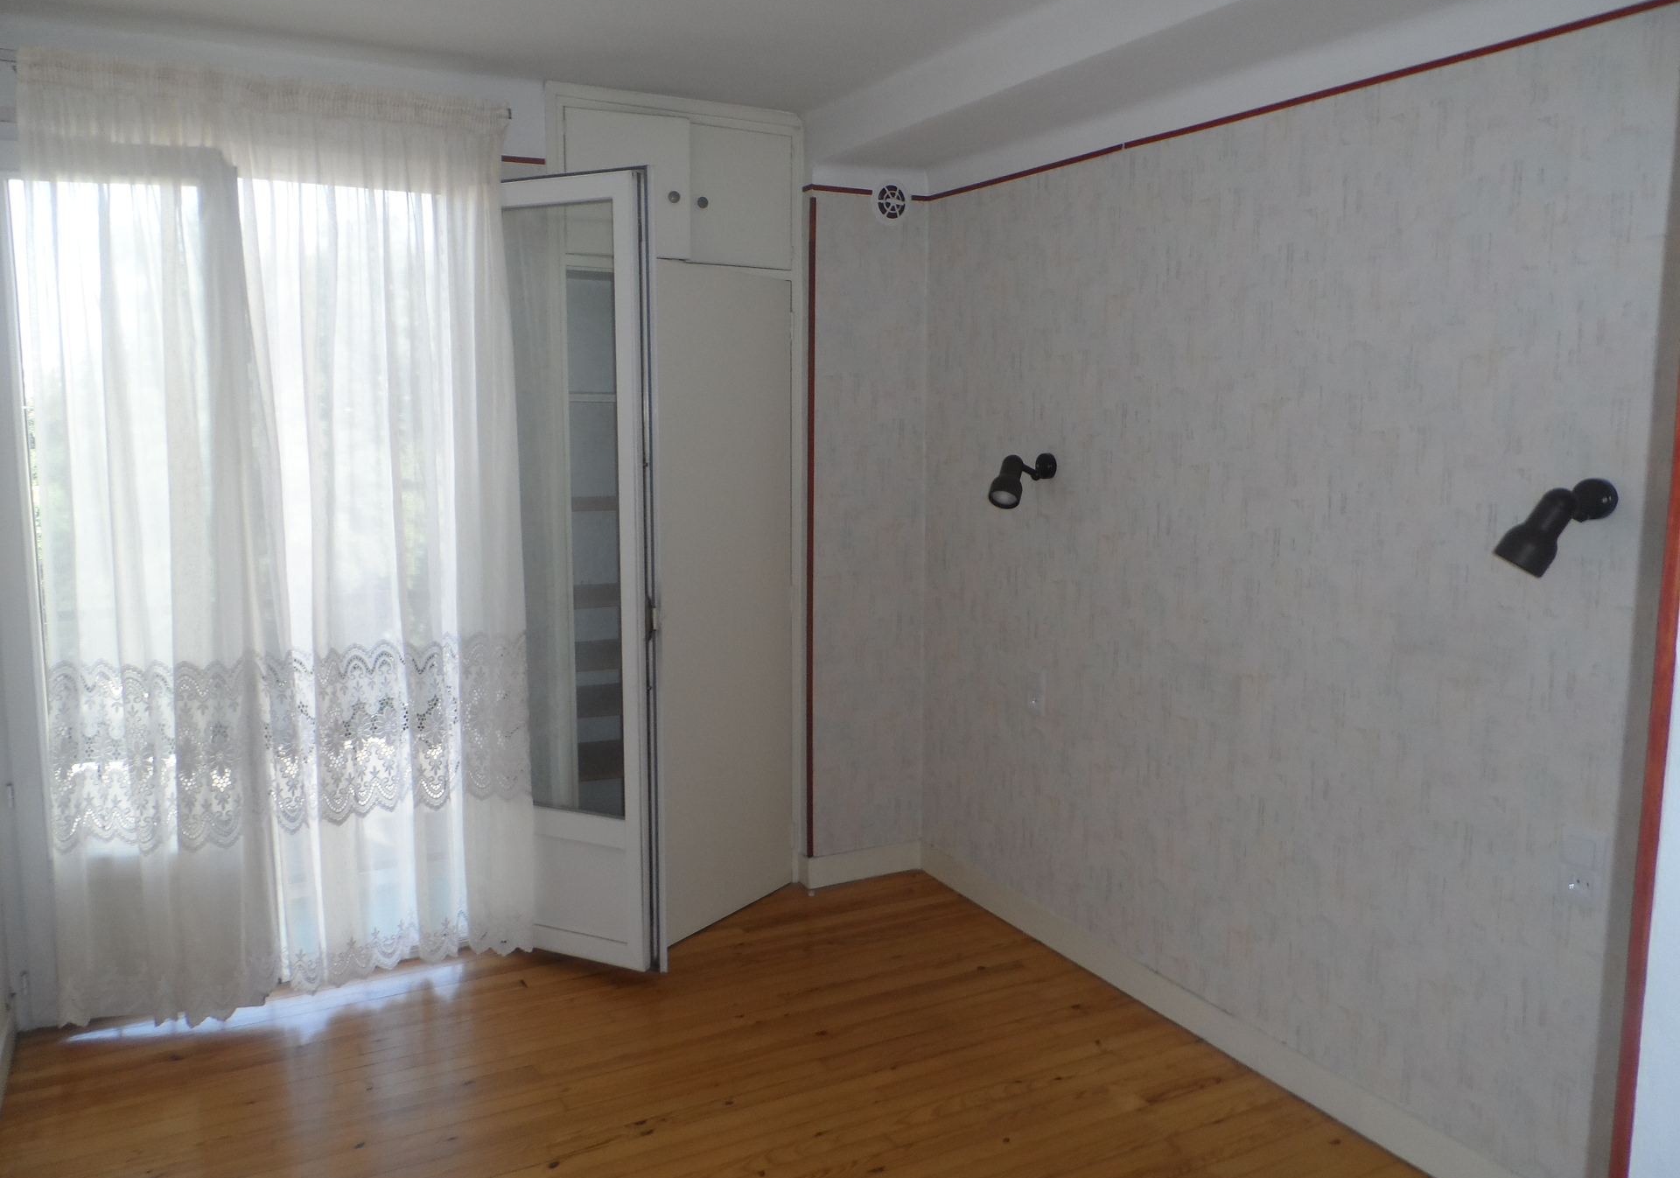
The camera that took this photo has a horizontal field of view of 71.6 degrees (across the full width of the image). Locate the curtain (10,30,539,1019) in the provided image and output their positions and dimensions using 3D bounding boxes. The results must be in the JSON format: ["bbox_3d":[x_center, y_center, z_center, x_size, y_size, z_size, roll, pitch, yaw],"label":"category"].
[{"bbox_3d":[-1.399,-0.080,3.003,1.131,2.328,0.110,-3,9,-24],"label":"curtain"}]

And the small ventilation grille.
[{"bbox_3d":[0.163,-1.208,3.661,0.132,0.135,0.025,-4,9,-29],"label":"small ventilation grille"}]

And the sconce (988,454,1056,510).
[{"bbox_3d":[0.518,-0.301,3.250,0.195,0.155,0.110,-4,9,-29],"label":"sconce"}]

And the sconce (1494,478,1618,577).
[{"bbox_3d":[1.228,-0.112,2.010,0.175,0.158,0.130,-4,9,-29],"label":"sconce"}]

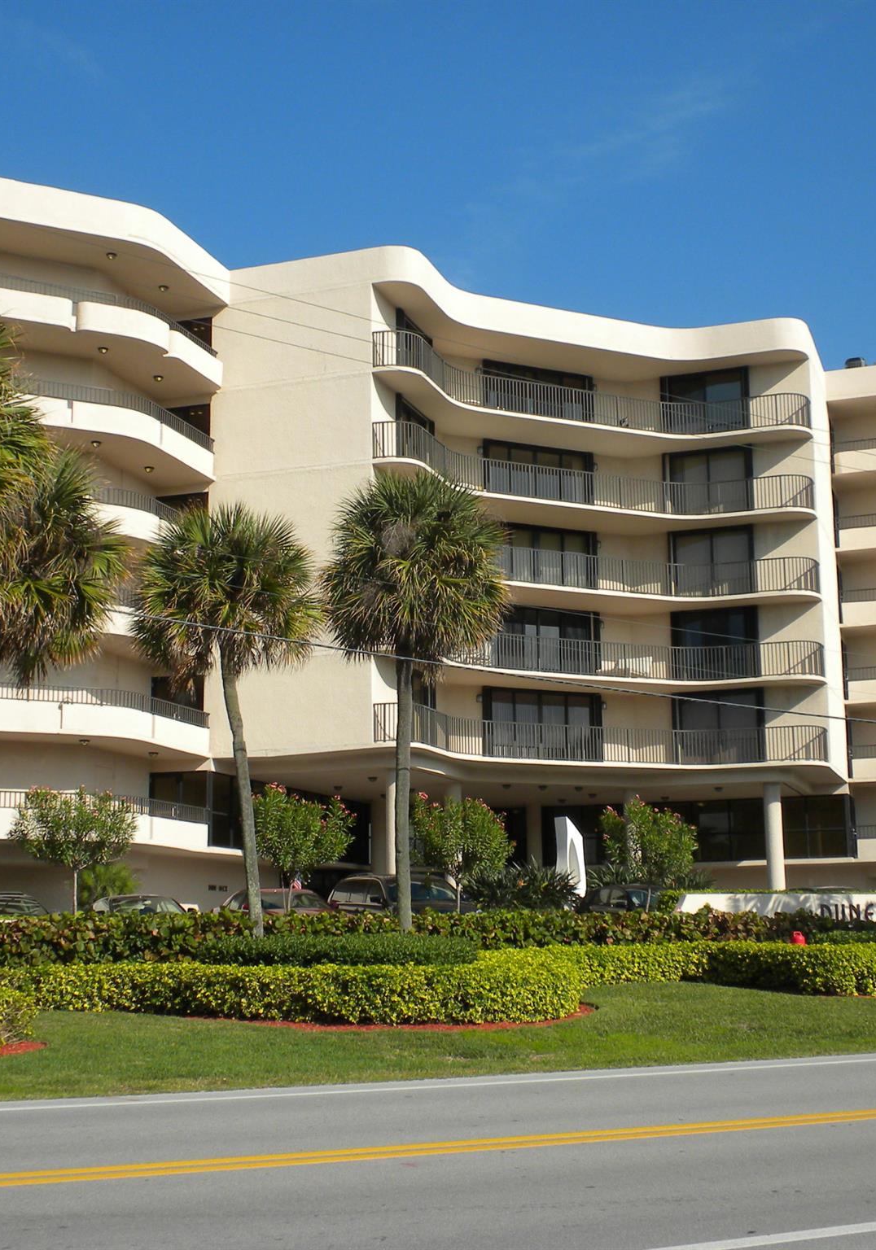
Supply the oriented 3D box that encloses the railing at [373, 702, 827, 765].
[{"bbox_3d":[4.410,3.715,55.494,15.701,1.270,4.971,4,-11,-25],"label":"railing"}]

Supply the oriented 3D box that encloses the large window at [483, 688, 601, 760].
[{"bbox_3d":[3.511,3.355,58.650,4.500,2.400,0.200,5,-11,-27],"label":"large window"}]

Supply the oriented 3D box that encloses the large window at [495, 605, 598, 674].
[{"bbox_3d":[3.362,0.568,56.816,4.300,2.250,0.150,4,-11,-27],"label":"large window"}]

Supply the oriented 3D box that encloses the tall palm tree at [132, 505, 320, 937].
[{"bbox_3d":[-3.374,1.815,28.117,3.022,7.637,2.871,-1,-10,0],"label":"tall palm tree"}]

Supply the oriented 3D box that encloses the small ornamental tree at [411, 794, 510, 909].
[{"bbox_3d":[0.433,4.717,32.740,1.850,3.181,1.850,0,-9,0],"label":"small ornamental tree"}]

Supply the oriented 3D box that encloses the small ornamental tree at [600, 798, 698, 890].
[{"bbox_3d":[4.119,4.952,34.542,1.850,3.155,1.850,4,-11,-27],"label":"small ornamental tree"}]

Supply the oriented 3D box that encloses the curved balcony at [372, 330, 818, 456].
[{"bbox_3d":[4.661,-7.231,55.512,16.000,1.150,2.450,5,-12,-28],"label":"curved balcony"}]

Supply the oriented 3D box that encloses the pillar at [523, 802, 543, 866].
[{"bbox_3d":[3.523,7.637,64.953,0.520,2.550,0.520,5,-11,-27],"label":"pillar"}]

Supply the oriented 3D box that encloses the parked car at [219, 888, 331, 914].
[{"bbox_3d":[-2.984,5.843,34.683,1.800,1.430,4.750,4,-11,-27],"label":"parked car"}]

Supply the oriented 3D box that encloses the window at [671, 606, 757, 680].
[{"bbox_3d":[9.026,0.624,58.012,2.850,2.300,0.150,-5,-10,25],"label":"window"}]

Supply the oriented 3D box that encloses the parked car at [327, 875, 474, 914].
[{"bbox_3d":[-0.775,6.378,39.503,1.870,1.740,4.650,5,-12,-28],"label":"parked car"}]

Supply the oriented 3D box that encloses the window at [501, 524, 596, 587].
[{"bbox_3d":[3.400,-2.049,58.088,4.200,2.400,0.150,5,-12,-28],"label":"window"}]

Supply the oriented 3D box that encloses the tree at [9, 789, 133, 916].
[{"bbox_3d":[-6.120,4.283,29.540,2.100,3.185,2.100,4,-11,-27],"label":"tree"}]

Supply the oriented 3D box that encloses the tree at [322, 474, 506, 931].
[{"bbox_3d":[-0.354,1.544,28.159,2.941,8.127,2.794,-1,-10,0],"label":"tree"}]

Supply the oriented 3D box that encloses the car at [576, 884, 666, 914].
[{"bbox_3d":[4.241,6.256,37.882,1.800,1.450,4.700,4,-11,-27],"label":"car"}]

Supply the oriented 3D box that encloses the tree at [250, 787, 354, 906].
[{"bbox_3d":[-2.617,4.754,34.605,2.000,3.364,2.000,-1,-11,0],"label":"tree"}]

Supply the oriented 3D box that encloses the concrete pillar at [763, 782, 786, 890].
[{"bbox_3d":[10.605,7.470,55.700,0.630,4.900,0.630,5,-12,-28],"label":"concrete pillar"}]

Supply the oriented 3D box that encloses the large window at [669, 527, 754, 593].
[{"bbox_3d":[9.002,-1.992,58.412,2.850,2.300,0.150,-5,-10,25],"label":"large window"}]

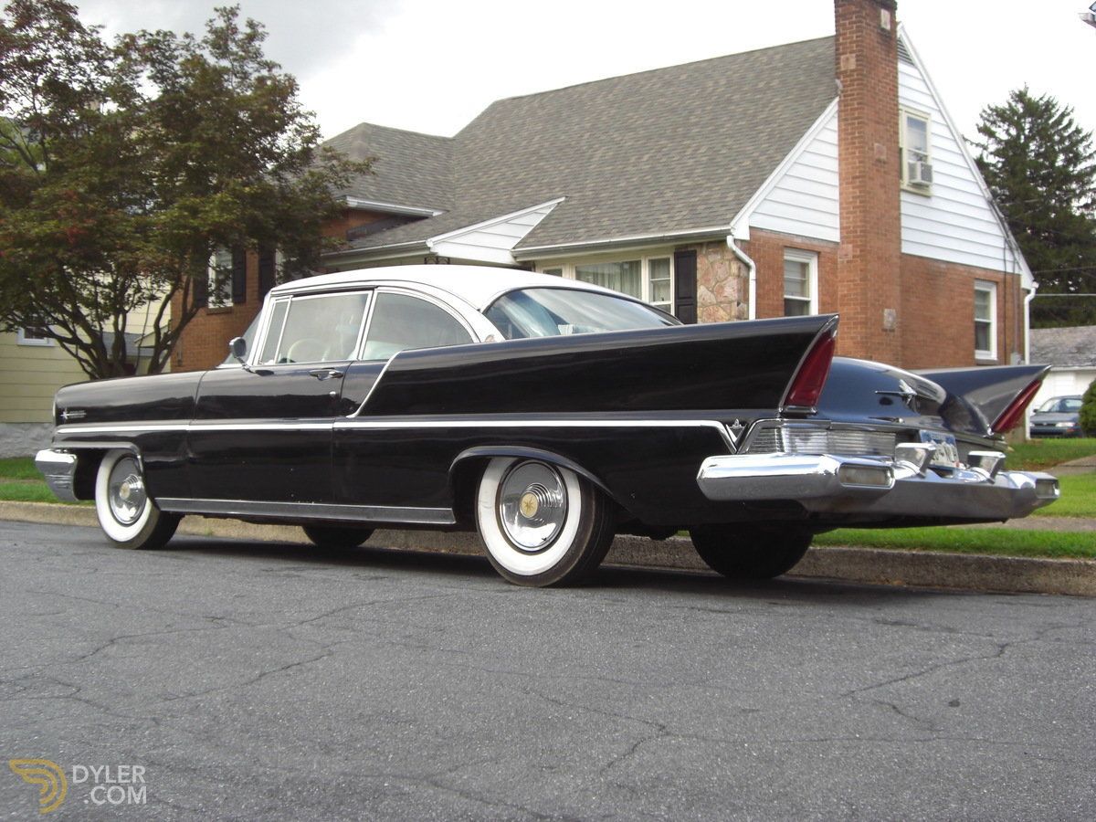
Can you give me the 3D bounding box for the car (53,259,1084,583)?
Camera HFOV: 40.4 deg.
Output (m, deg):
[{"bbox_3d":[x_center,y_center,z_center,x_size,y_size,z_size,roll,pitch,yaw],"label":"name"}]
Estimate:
[{"bbox_3d":[-0.373,0.075,7.994,5.700,1.530,2.040,-1,-5,41],"label":"car"}]

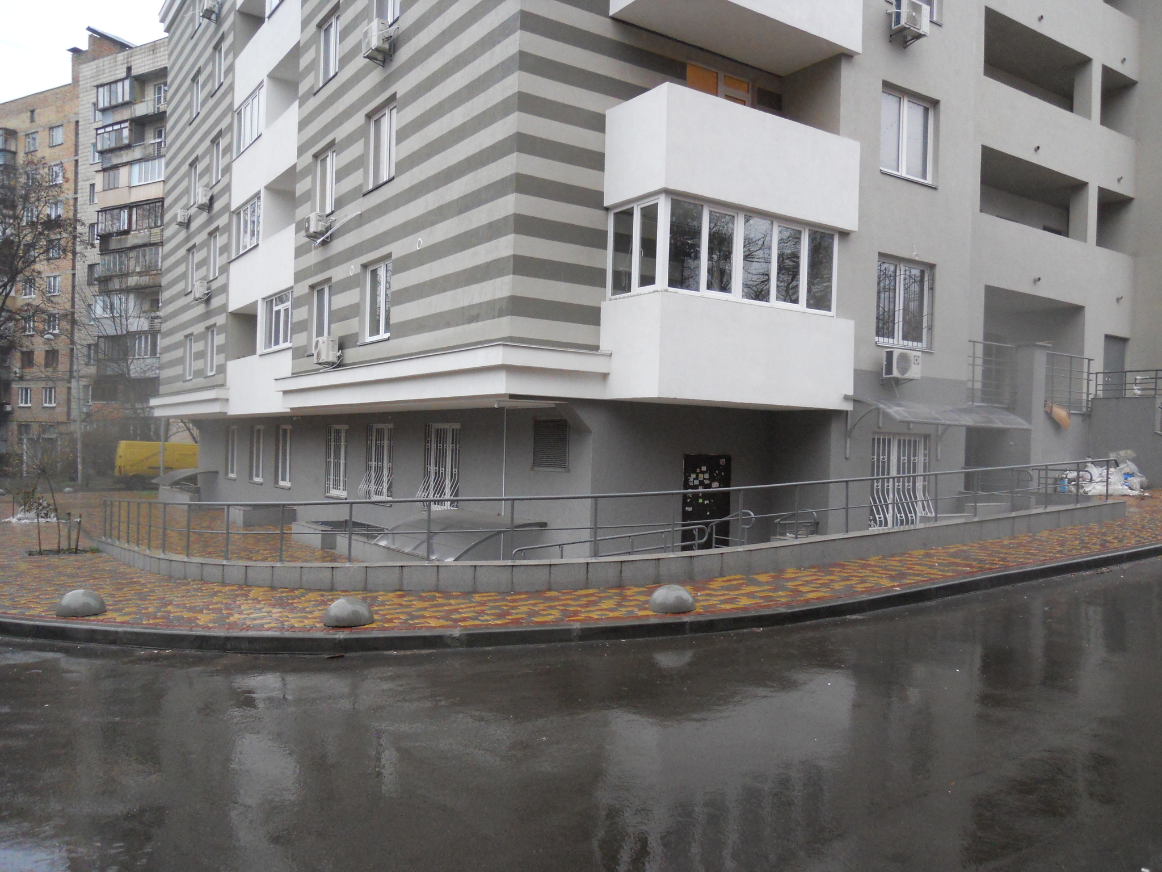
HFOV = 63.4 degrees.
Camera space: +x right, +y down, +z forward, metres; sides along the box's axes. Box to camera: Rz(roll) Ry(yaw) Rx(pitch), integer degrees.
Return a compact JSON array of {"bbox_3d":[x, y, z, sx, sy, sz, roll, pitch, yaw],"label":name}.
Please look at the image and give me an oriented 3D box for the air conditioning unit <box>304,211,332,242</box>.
[{"bbox_3d":[-5.794,-4.574,20.587,0.280,0.500,0.780,2,-1,-34],"label":"air conditioning unit"}]

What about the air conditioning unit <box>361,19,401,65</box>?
[{"bbox_3d":[-3.911,-7.556,17.955,0.280,0.530,0.770,2,-1,-34],"label":"air conditioning unit"}]

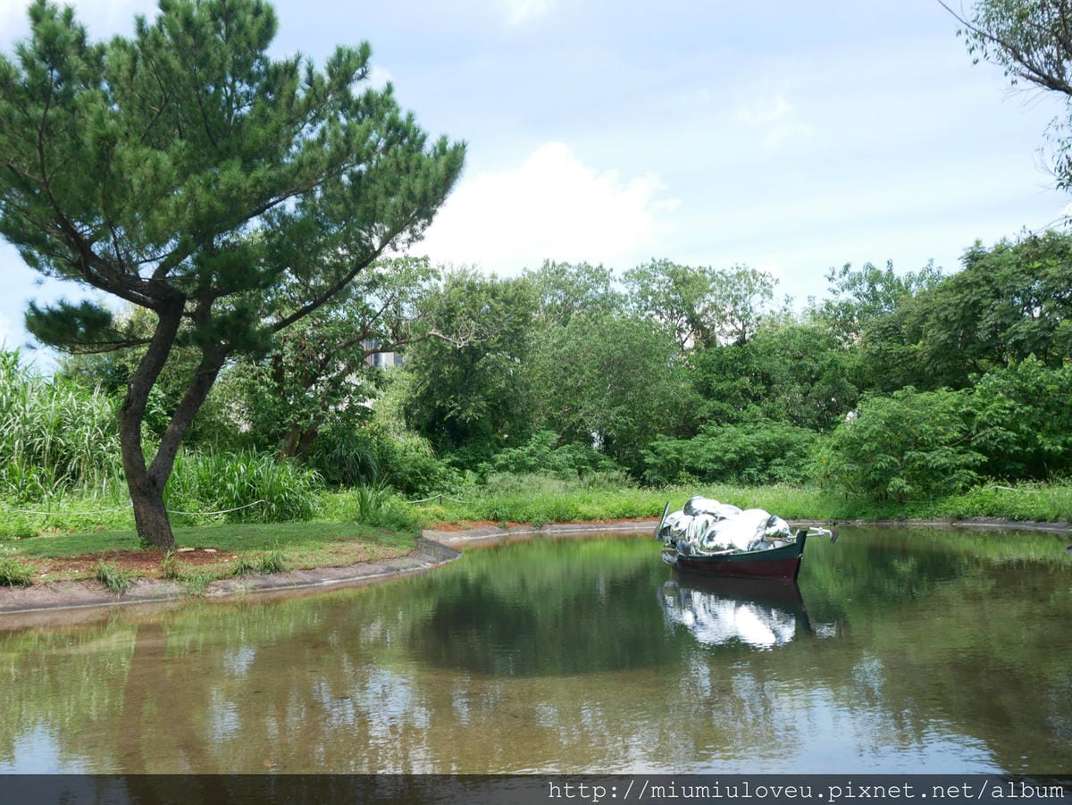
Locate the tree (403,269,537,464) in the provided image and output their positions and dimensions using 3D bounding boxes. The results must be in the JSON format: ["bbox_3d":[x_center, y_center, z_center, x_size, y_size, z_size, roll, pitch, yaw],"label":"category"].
[{"bbox_3d":[-2.148,-0.591,34.000,4.110,7.450,4.110,-2,-3,0],"label":"tree"}]

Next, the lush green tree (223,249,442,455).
[{"bbox_3d":[-5.911,-0.619,30.500,5.730,7.330,5.230,-2,-3,0],"label":"lush green tree"}]

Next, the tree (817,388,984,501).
[{"bbox_3d":[9.953,1.151,28.800,4.270,3.080,3.630,-2,-3,0],"label":"tree"}]

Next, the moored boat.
[{"bbox_3d":[3.194,2.117,16.869,1.250,1.330,3.200,1,-4,-37],"label":"moored boat"}]

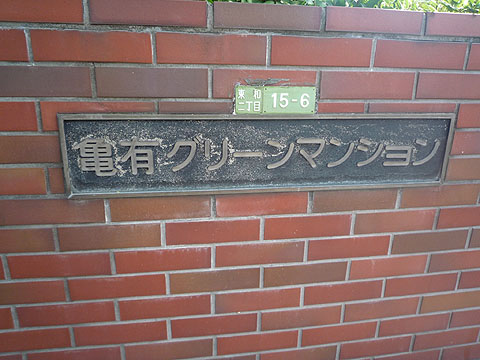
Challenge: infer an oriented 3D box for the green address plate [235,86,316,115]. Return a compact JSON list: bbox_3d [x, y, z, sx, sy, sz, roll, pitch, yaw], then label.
[{"bbox_3d":[0.079,-0.176,0.766,0.181,0.059,0.012,-2,17,-8],"label":"green address plate"}]

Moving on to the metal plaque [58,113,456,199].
[{"bbox_3d":[0.072,-0.064,0.800,0.891,0.178,0.028,-2,17,-8],"label":"metal plaque"}]

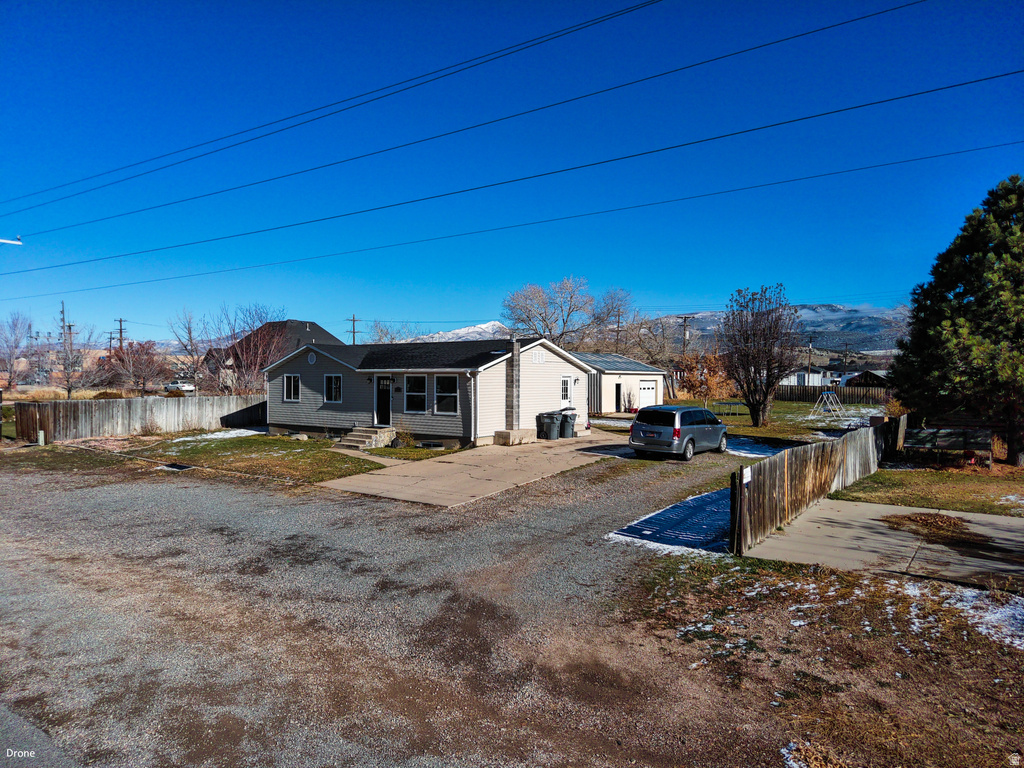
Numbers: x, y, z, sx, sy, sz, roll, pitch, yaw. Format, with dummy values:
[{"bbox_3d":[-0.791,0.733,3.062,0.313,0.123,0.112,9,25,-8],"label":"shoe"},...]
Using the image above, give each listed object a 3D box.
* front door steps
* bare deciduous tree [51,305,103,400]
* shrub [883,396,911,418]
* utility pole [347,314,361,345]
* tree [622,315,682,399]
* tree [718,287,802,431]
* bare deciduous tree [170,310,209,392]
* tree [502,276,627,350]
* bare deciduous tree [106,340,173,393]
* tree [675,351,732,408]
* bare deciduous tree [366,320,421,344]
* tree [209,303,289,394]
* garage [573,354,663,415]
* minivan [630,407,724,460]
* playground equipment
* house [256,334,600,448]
[{"bbox_3d":[-5.980,2.193,27.630,1.620,0.740,1.980,1,1,33],"label":"front door steps"},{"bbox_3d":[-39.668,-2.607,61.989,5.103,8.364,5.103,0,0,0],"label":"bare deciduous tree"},{"bbox_3d":[20.388,1.503,36.008,1.587,1.684,1.587,0,0,0],"label":"shrub"},{"bbox_3d":[-22.007,-3.979,94.976,0.350,11.352,2.600,1,1,38],"label":"utility pole"},{"bbox_3d":[17.437,-3.361,84.979,7.100,10.560,7.000,0,0,12],"label":"tree"},{"bbox_3d":[13.596,-1.570,37.492,4.630,7.828,4.630,0,0,0],"label":"tree"},{"bbox_3d":[-27.485,-2.275,57.987,3.236,8.265,3.600,0,0,-25],"label":"bare deciduous tree"},{"bbox_3d":[6.345,-5.508,81.963,14.906,14.816,13.500,0,0,4],"label":"tree"},{"bbox_3d":[-32.847,-1.017,59.997,5.105,5.579,5.600,0,0,-29],"label":"bare deciduous tree"},{"bbox_3d":[15.048,-0.156,52.499,4.861,4.704,4.861,0,0,0],"label":"tree"},{"bbox_3d":[-13.219,-2.791,75.987,6.479,8.827,6.479,0,0,0],"label":"bare deciduous tree"},{"bbox_3d":[-17.030,-1.628,43.993,5.173,7.284,5.173,0,0,0],"label":"tree"},{"bbox_3d":[6.120,-0.260,55.200,9.000,4.650,10.700,1,1,36],"label":"garage"},{"bbox_3d":[6.117,1.643,24.484,2.030,1.750,5.150,1,0,36],"label":"minivan"},{"bbox_3d":[21.760,1.416,46.698,1.650,1.740,4.700,1,1,33],"label":"playground equipment"},{"bbox_3d":[-4.162,0.198,33.040,13.787,4.312,9.063,1,0,36],"label":"house"}]

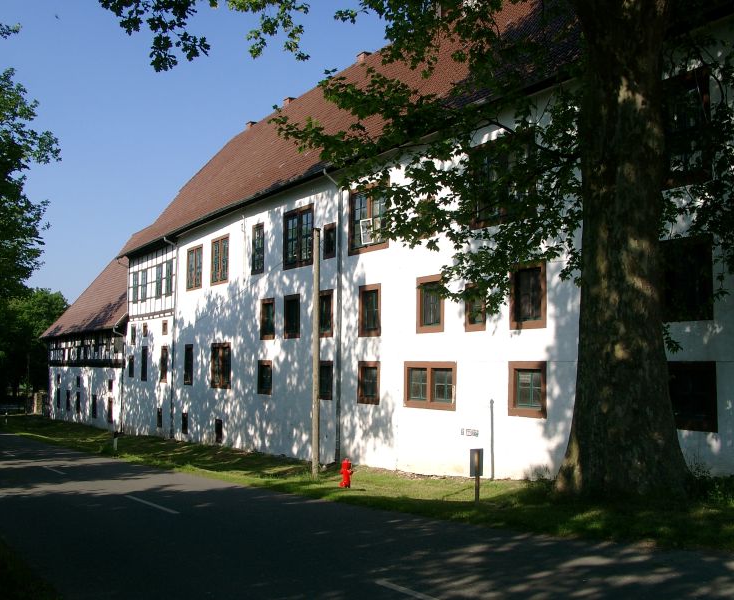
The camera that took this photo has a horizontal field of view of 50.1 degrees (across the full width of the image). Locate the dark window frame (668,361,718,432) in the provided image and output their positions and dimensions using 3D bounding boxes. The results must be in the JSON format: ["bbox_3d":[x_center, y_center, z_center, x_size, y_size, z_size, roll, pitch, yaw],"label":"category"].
[{"bbox_3d":[6.953,2.081,16.980,0.220,1.500,1.431,3,-5,-33],"label":"dark window frame"}]

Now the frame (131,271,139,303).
[{"bbox_3d":[-12.597,-0.670,43.133,0.160,1.773,0.936,4,-6,-34],"label":"frame"}]

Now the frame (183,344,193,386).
[{"bbox_3d":[-9.461,3.484,42.093,0.220,2.175,1.241,3,-5,-33],"label":"frame"}]

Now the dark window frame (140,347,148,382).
[{"bbox_3d":[-11.552,3.346,41.168,0.160,1.795,0.892,4,-6,-34],"label":"dark window frame"}]

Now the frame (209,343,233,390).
[{"bbox_3d":[-5.809,2.625,31.546,0.160,1.809,1.968,3,-6,-33],"label":"frame"}]

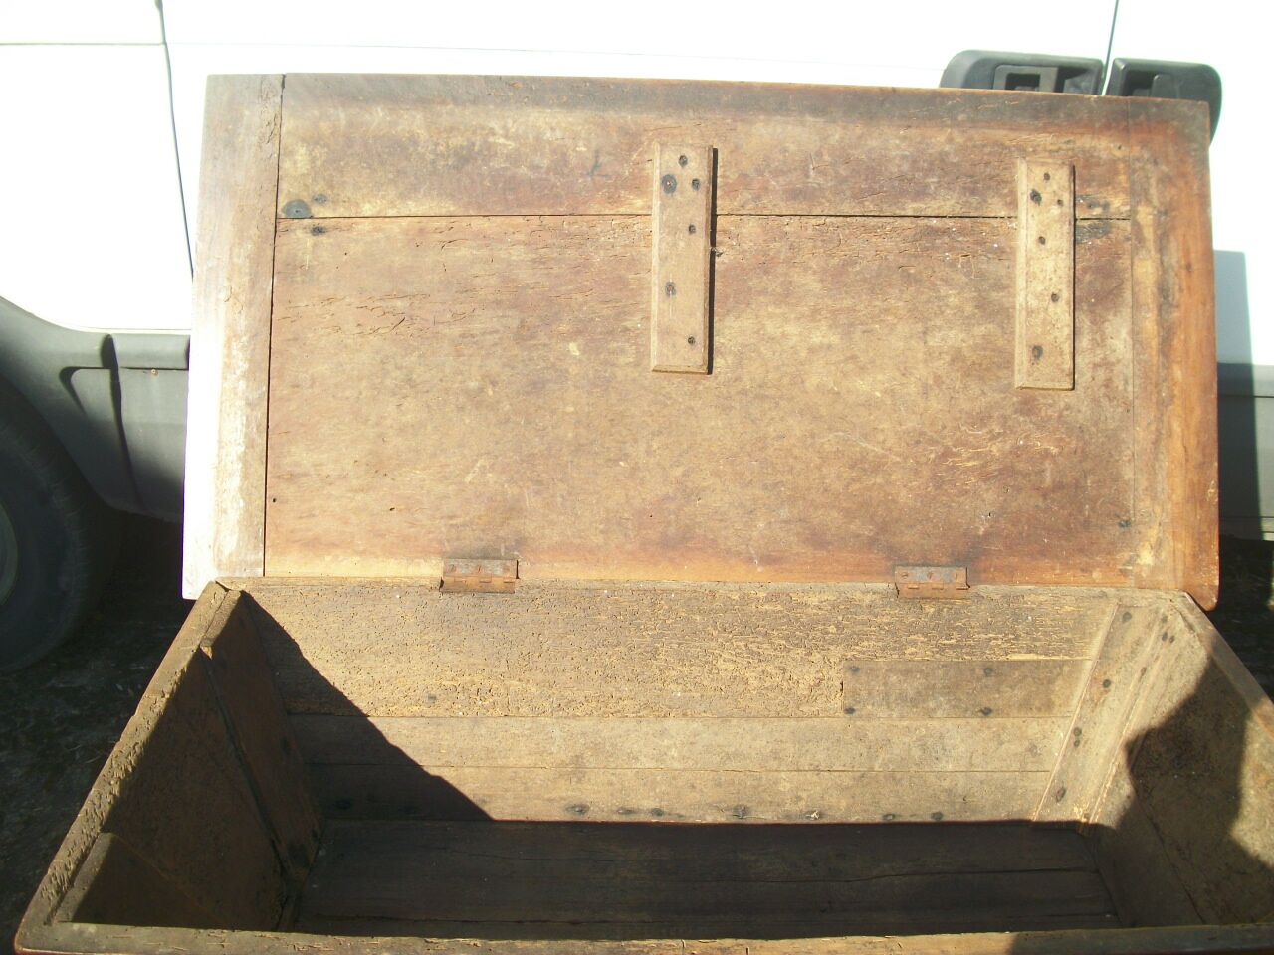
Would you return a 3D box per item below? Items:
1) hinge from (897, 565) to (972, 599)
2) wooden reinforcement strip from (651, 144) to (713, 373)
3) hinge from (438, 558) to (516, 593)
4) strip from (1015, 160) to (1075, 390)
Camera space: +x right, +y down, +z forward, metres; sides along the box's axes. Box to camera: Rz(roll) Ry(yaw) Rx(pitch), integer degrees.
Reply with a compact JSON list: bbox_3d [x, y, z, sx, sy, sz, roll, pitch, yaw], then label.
[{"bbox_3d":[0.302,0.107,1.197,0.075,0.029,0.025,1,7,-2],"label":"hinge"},{"bbox_3d":[0.046,-0.227,1.213,0.059,0.237,0.015,1,-4,-2],"label":"wooden reinforcement strip"},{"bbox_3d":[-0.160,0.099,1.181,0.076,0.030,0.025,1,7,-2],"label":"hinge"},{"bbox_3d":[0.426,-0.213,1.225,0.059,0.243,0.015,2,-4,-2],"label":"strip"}]

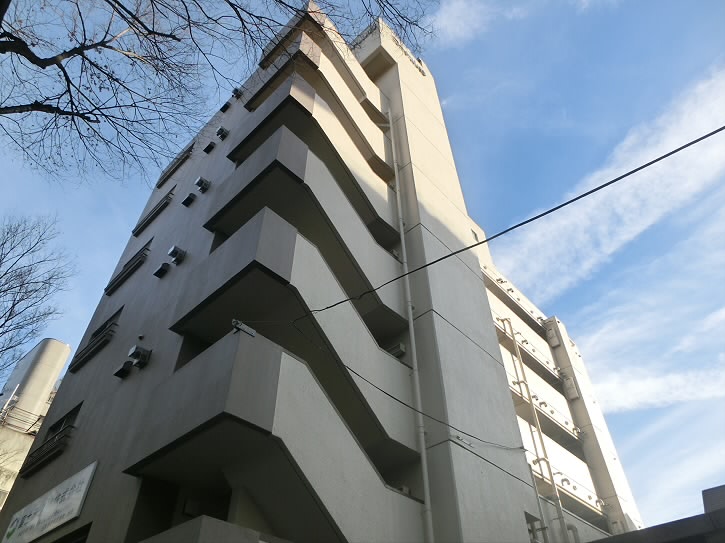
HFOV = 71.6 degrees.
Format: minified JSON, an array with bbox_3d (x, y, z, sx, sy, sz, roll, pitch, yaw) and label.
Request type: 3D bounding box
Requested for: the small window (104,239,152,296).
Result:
[{"bbox_3d":[-7.131,-0.181,15.565,1.931,1.236,0.270,-33,-53,29],"label":"small window"}]

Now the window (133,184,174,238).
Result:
[{"bbox_3d":[-7.142,-2.146,17.491,1.931,1.236,0.270,-33,-53,29],"label":"window"}]

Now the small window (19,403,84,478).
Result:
[{"bbox_3d":[-7.107,3.866,11.597,1.931,1.236,0.270,-33,-53,29],"label":"small window"}]

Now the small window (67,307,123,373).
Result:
[{"bbox_3d":[-7.119,1.818,13.605,1.931,1.236,0.270,-33,-53,29],"label":"small window"}]

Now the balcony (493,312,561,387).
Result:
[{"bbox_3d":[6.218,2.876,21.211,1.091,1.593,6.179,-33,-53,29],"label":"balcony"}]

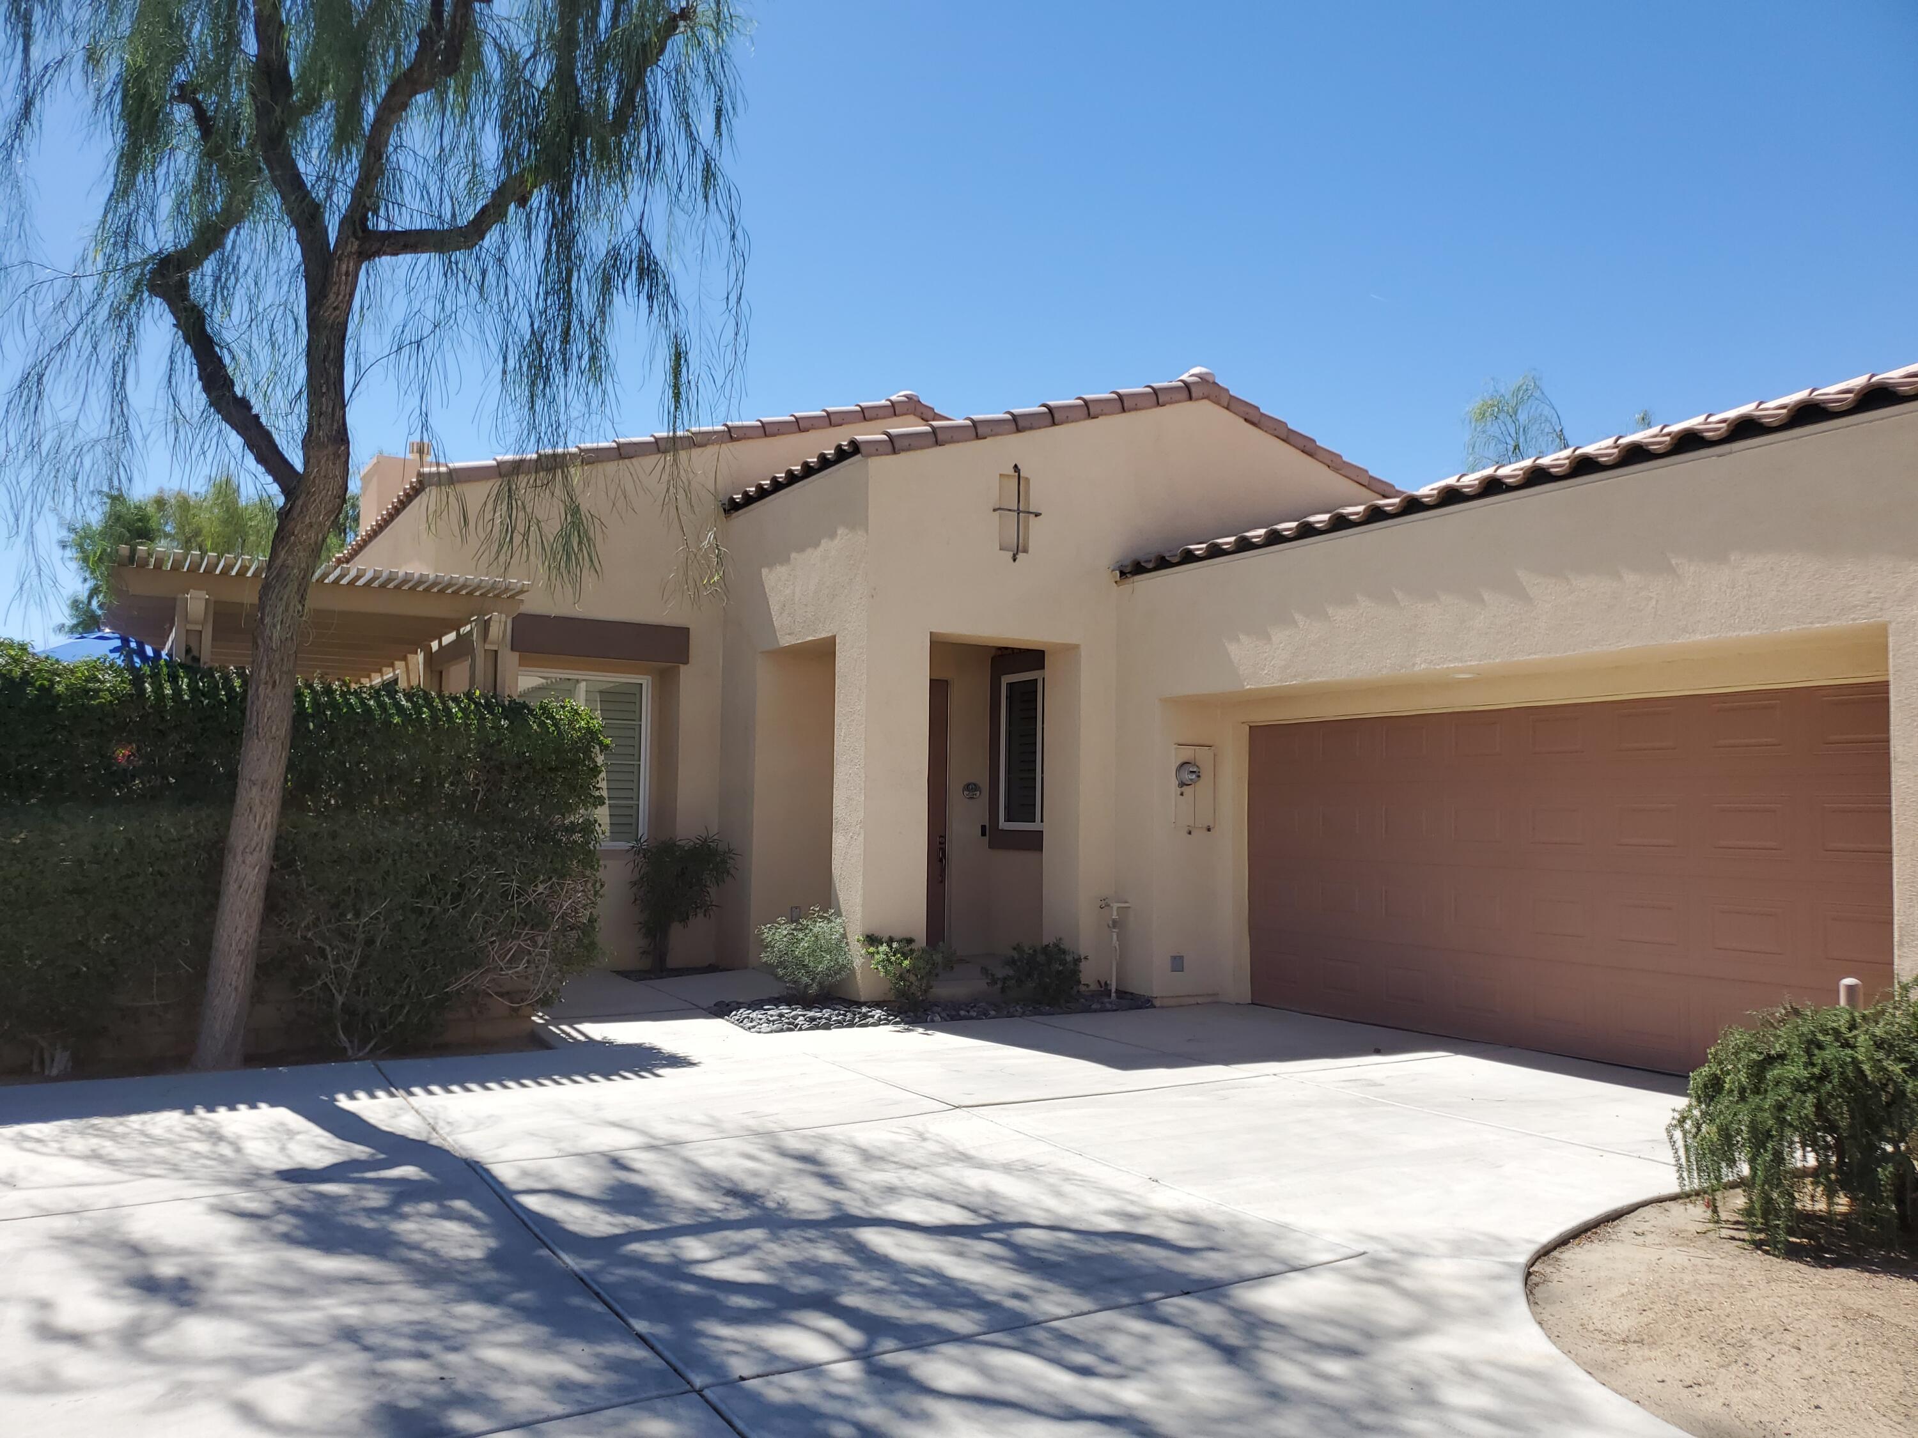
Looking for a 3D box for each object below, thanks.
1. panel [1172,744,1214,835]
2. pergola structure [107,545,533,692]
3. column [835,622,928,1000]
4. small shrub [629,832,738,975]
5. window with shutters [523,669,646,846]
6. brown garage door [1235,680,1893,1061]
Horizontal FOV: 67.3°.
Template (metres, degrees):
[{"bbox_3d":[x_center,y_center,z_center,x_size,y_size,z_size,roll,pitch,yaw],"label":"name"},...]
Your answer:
[{"bbox_3d":[1.807,0.522,10.708,0.401,0.621,0.150,3,-5,-31],"label":"panel"},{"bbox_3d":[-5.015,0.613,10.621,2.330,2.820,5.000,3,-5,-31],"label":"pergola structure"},{"bbox_3d":[-0.563,0.673,10.307,0.523,2.650,0.475,3,-5,-31],"label":"column"},{"bbox_3d":[-2.212,1.473,11.558,0.800,1.140,0.700,3,-5,-31],"label":"small shrub"},{"bbox_3d":[-3.134,0.332,11.995,1.140,1.425,0.120,3,-5,-31],"label":"window with shutters"},{"bbox_3d":[3.391,0.954,8.738,0.080,2.080,4.700,3,-5,-31],"label":"brown garage door"}]

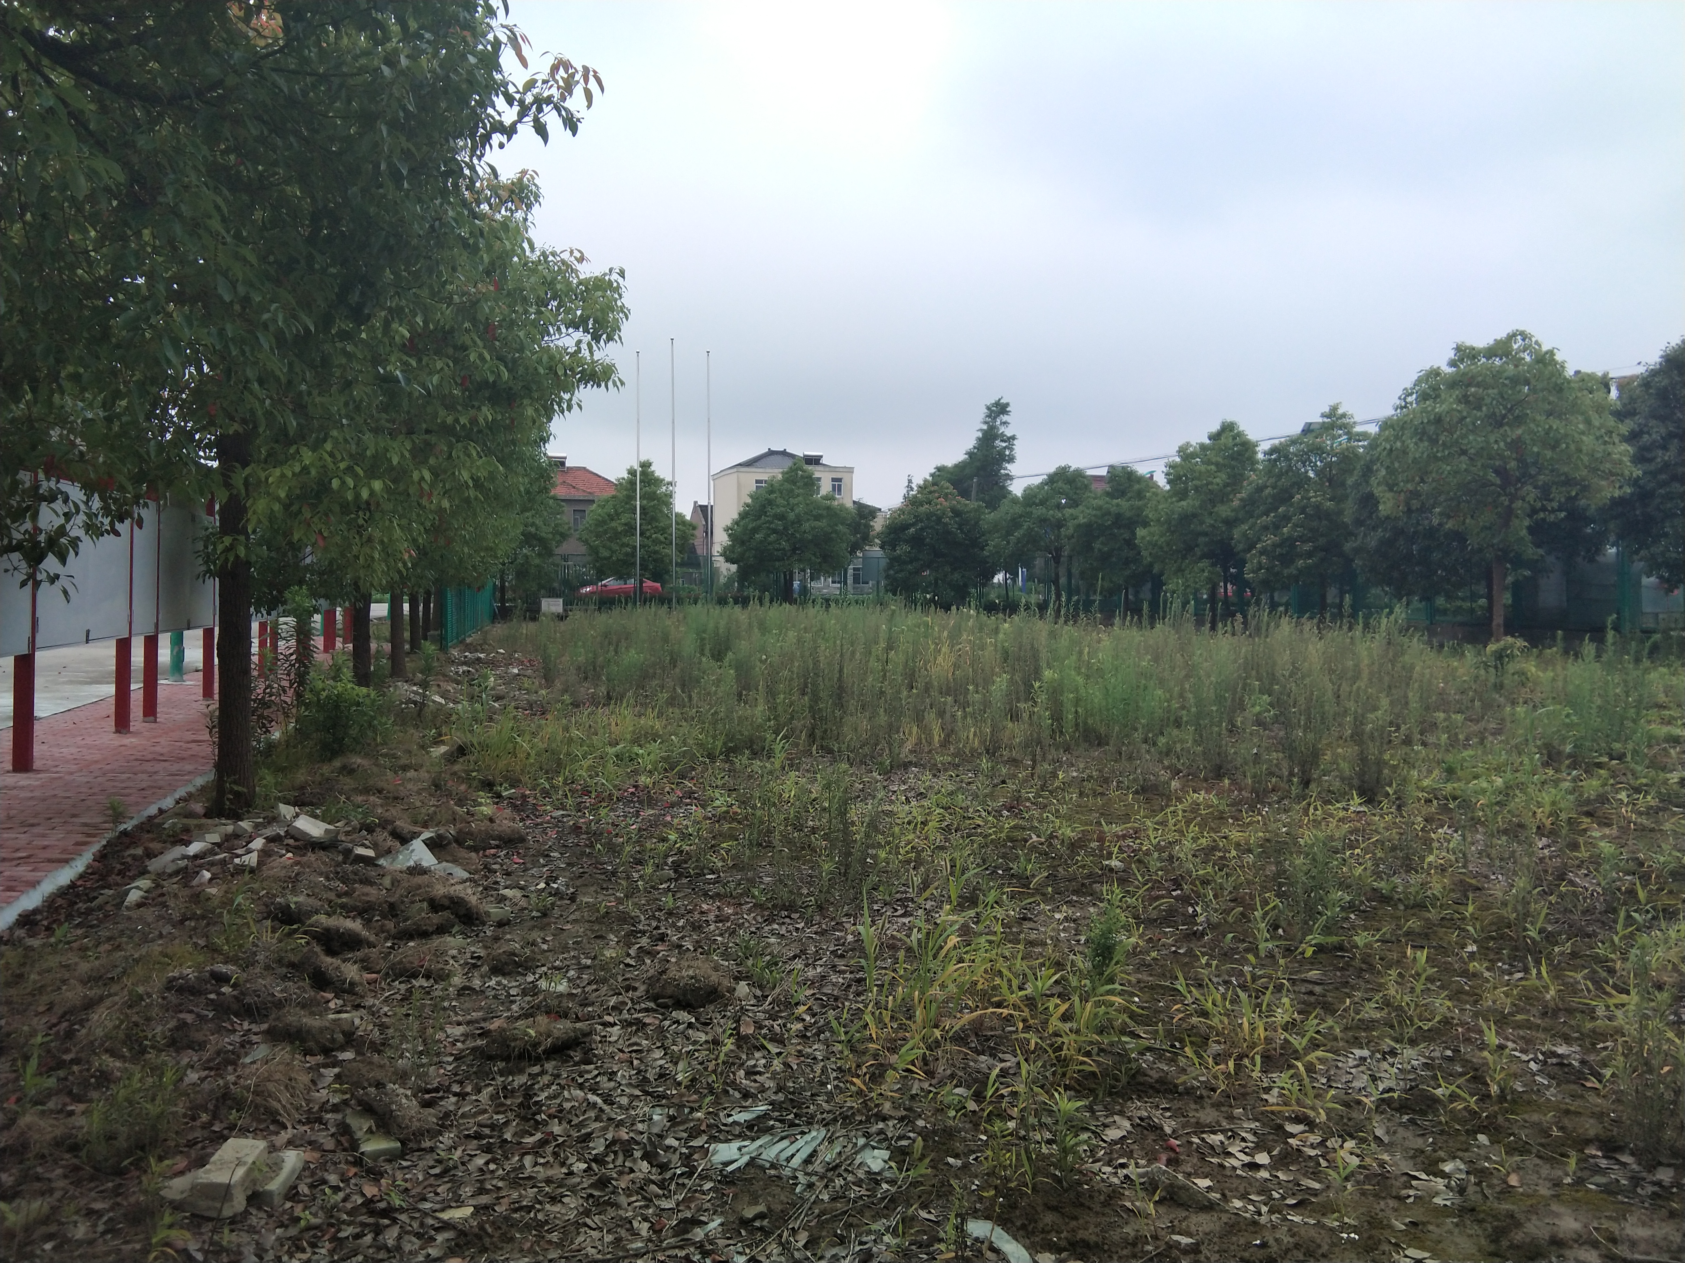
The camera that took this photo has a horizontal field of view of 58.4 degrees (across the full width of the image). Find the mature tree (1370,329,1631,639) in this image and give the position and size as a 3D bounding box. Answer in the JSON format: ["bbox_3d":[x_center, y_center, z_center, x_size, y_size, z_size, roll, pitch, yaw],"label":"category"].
[{"bbox_3d":[14.845,-3.244,34.000,5.800,7.150,5.600,0,2,0],"label":"mature tree"}]

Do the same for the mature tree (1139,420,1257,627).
[{"bbox_3d":[11.369,-3.374,47.922,3.900,6.646,3.900,0,2,-13],"label":"mature tree"}]

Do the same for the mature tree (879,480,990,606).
[{"bbox_3d":[3.638,-3.219,59.928,4.300,5.620,4.300,0,2,0],"label":"mature tree"}]

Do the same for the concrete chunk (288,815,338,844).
[{"bbox_3d":[-2.687,0.992,7.649,0.250,0.130,0.180,-1,2,-19],"label":"concrete chunk"}]

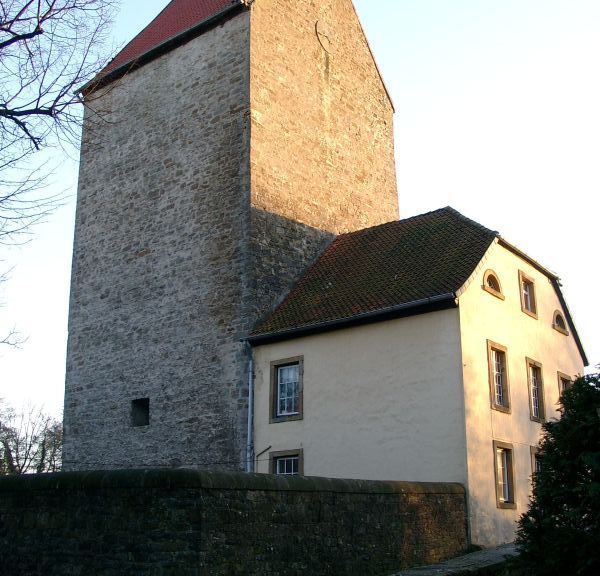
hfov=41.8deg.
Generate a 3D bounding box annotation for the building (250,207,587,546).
[{"bbox_3d":[5.062,2.961,29.601,7.738,12.588,12.667,-13,-20,35],"label":"building"}]

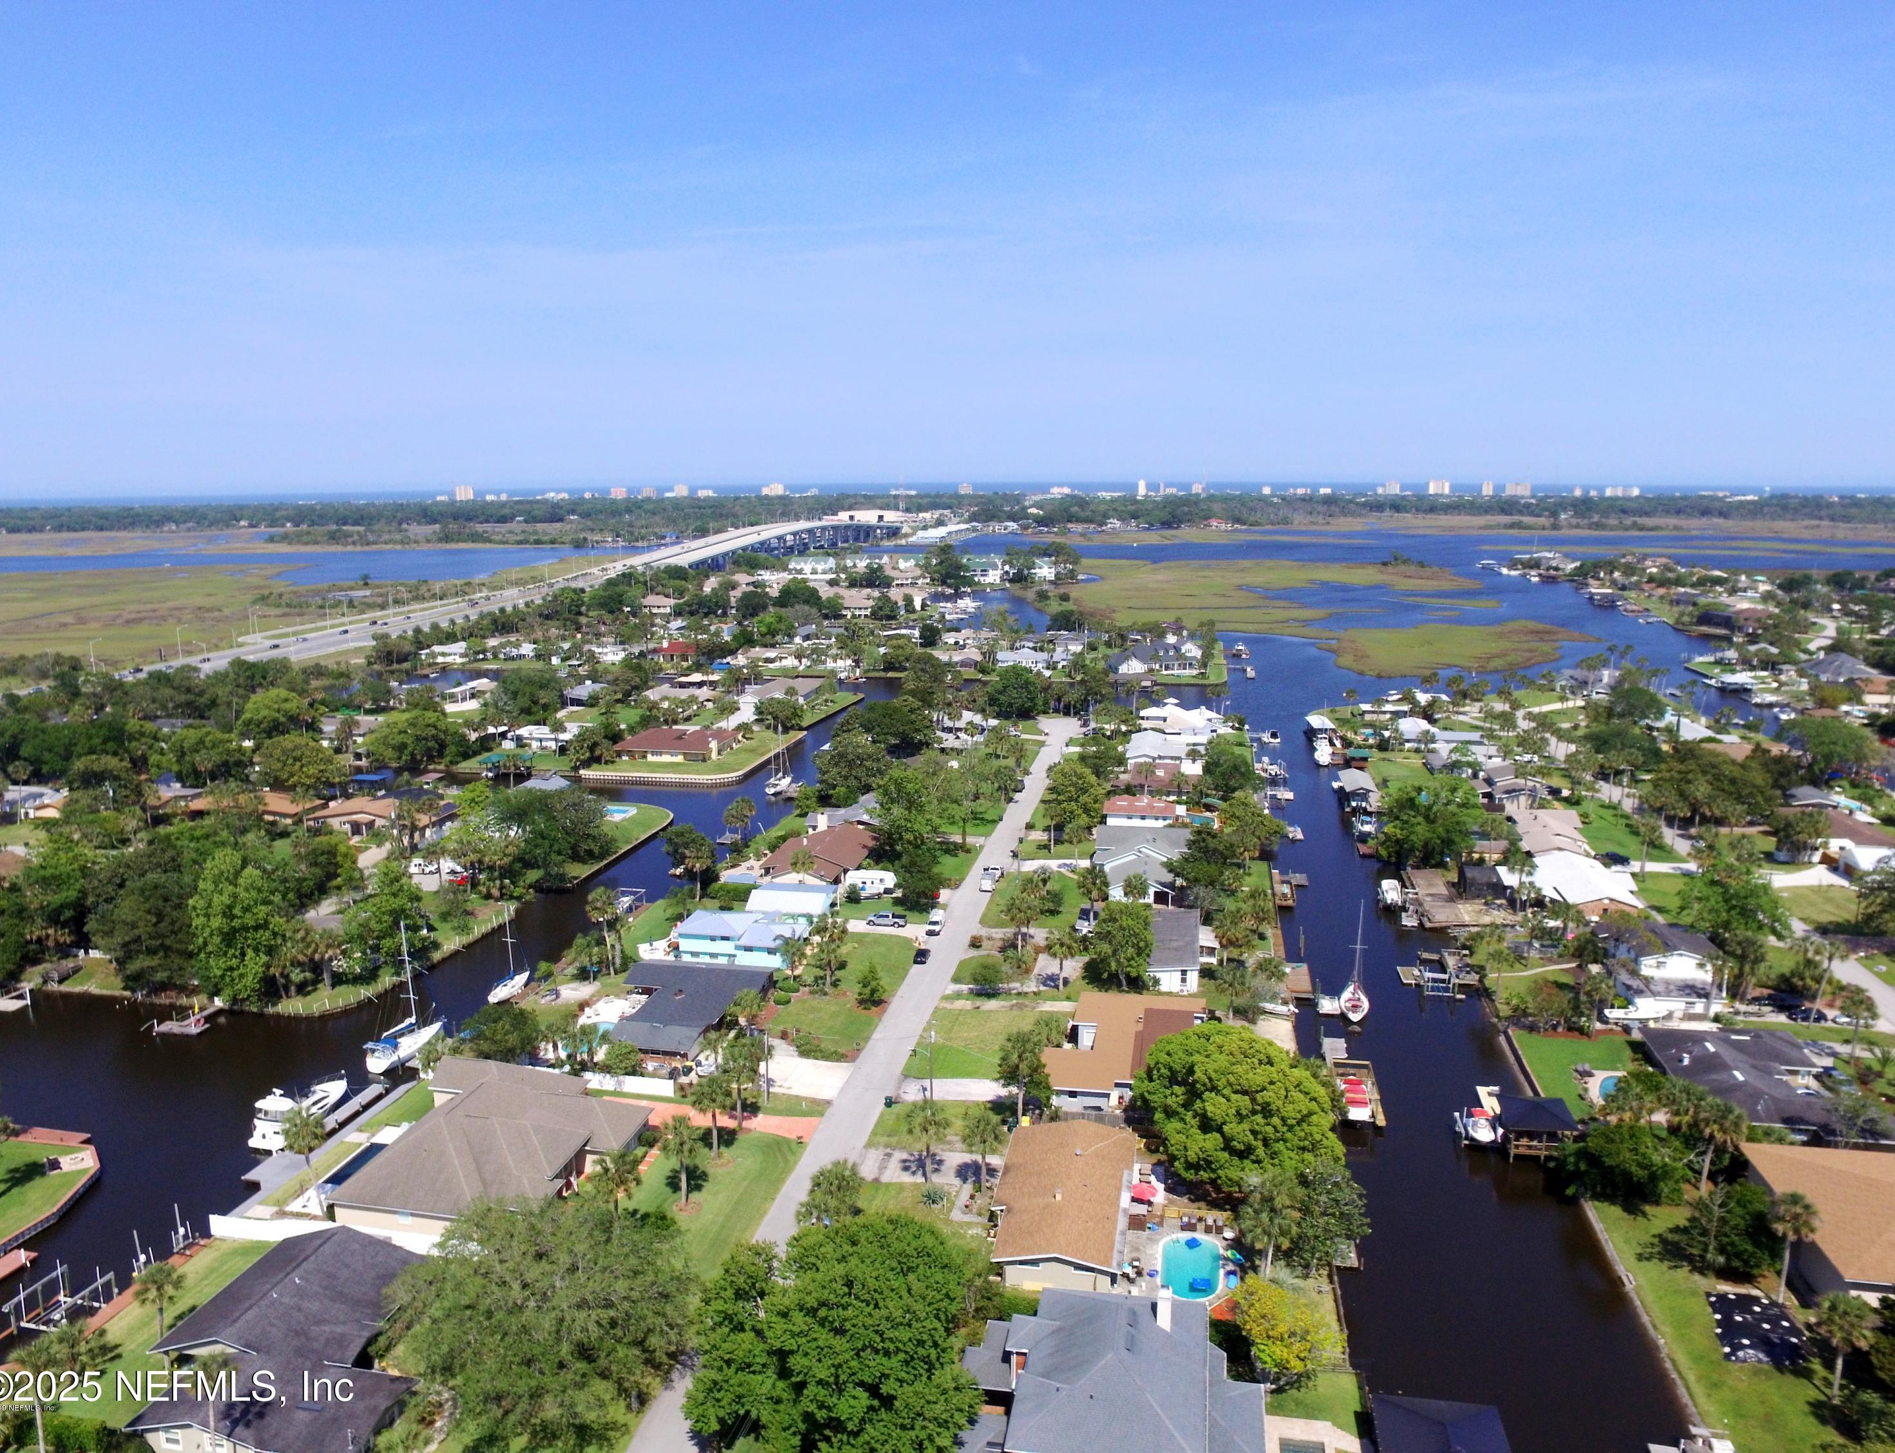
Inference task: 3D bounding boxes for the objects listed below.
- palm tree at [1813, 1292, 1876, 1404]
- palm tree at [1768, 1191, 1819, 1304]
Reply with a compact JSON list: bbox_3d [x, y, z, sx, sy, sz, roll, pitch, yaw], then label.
[{"bbox_3d":[61.690,42.975,77.377,3.994,8.917,3.994,0,12,0],"label":"palm tree"},{"bbox_3d":[63.917,39.924,85.017,3.096,9.070,3.096,10,16,39],"label":"palm tree"}]

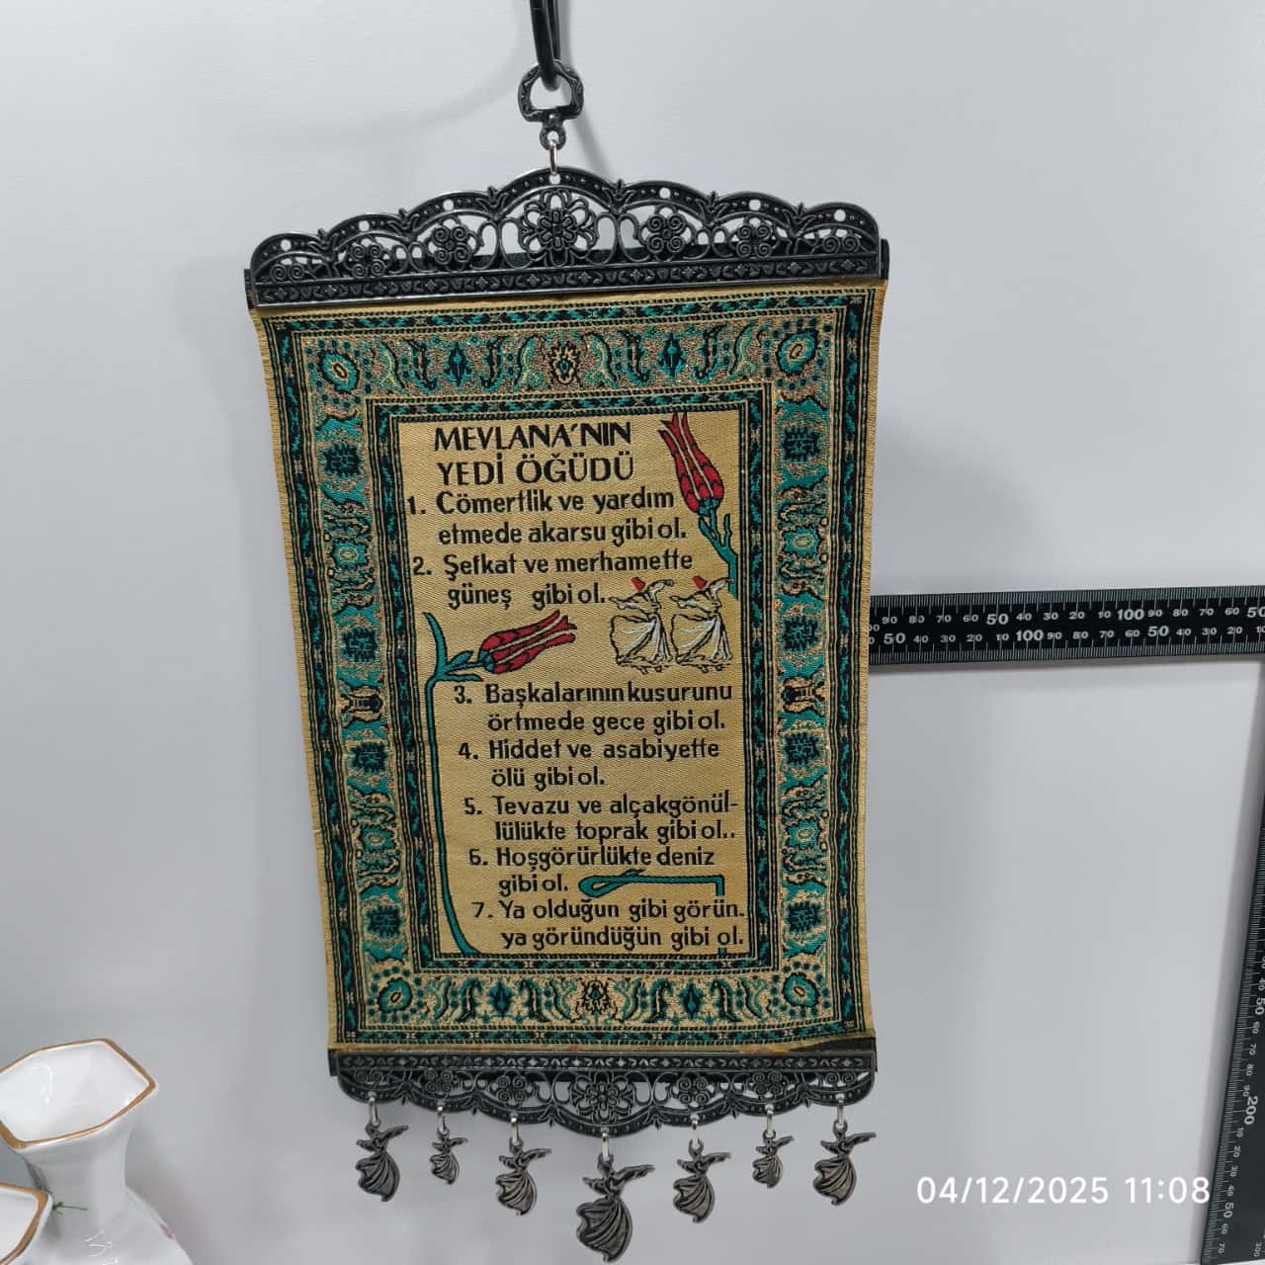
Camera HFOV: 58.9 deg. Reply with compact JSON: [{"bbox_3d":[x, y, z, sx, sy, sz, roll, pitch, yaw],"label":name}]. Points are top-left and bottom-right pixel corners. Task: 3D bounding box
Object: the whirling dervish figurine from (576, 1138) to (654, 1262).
[{"bbox_3d":[-0.006,0.200,0.390,0.028,0.045,0.004,-1,13,4],"label":"whirling dervish figurine"}]

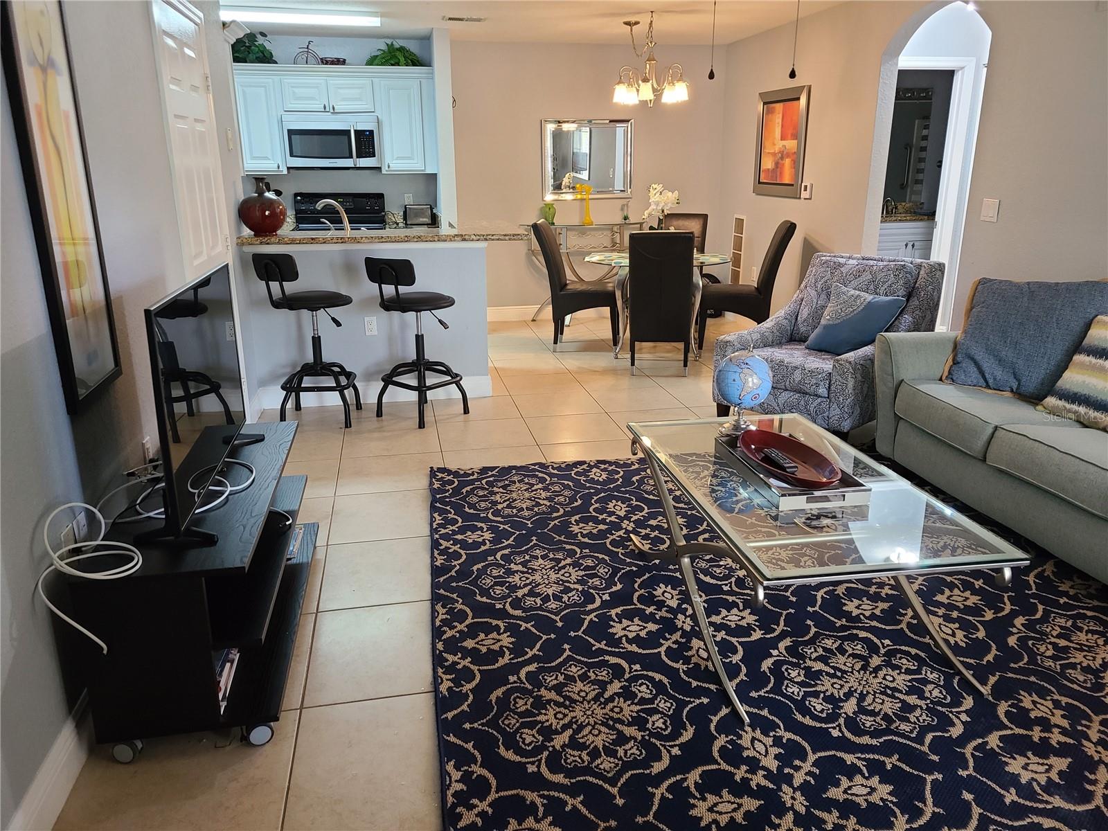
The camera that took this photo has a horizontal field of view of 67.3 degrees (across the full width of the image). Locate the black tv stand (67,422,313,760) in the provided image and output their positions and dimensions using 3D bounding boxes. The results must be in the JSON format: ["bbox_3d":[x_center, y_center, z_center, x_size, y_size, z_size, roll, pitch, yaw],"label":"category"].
[{"bbox_3d":[-1.046,0.454,2.654,0.440,0.505,1.250,-3,17,-10],"label":"black tv stand"}]

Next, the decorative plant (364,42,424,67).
[{"bbox_3d":[-1.327,-2.978,6.916,0.480,0.240,0.360,-3,17,-10],"label":"decorative plant"}]

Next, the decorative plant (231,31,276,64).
[{"bbox_3d":[-2.442,-2.921,6.711,0.440,0.280,0.360,-3,17,-10],"label":"decorative plant"}]

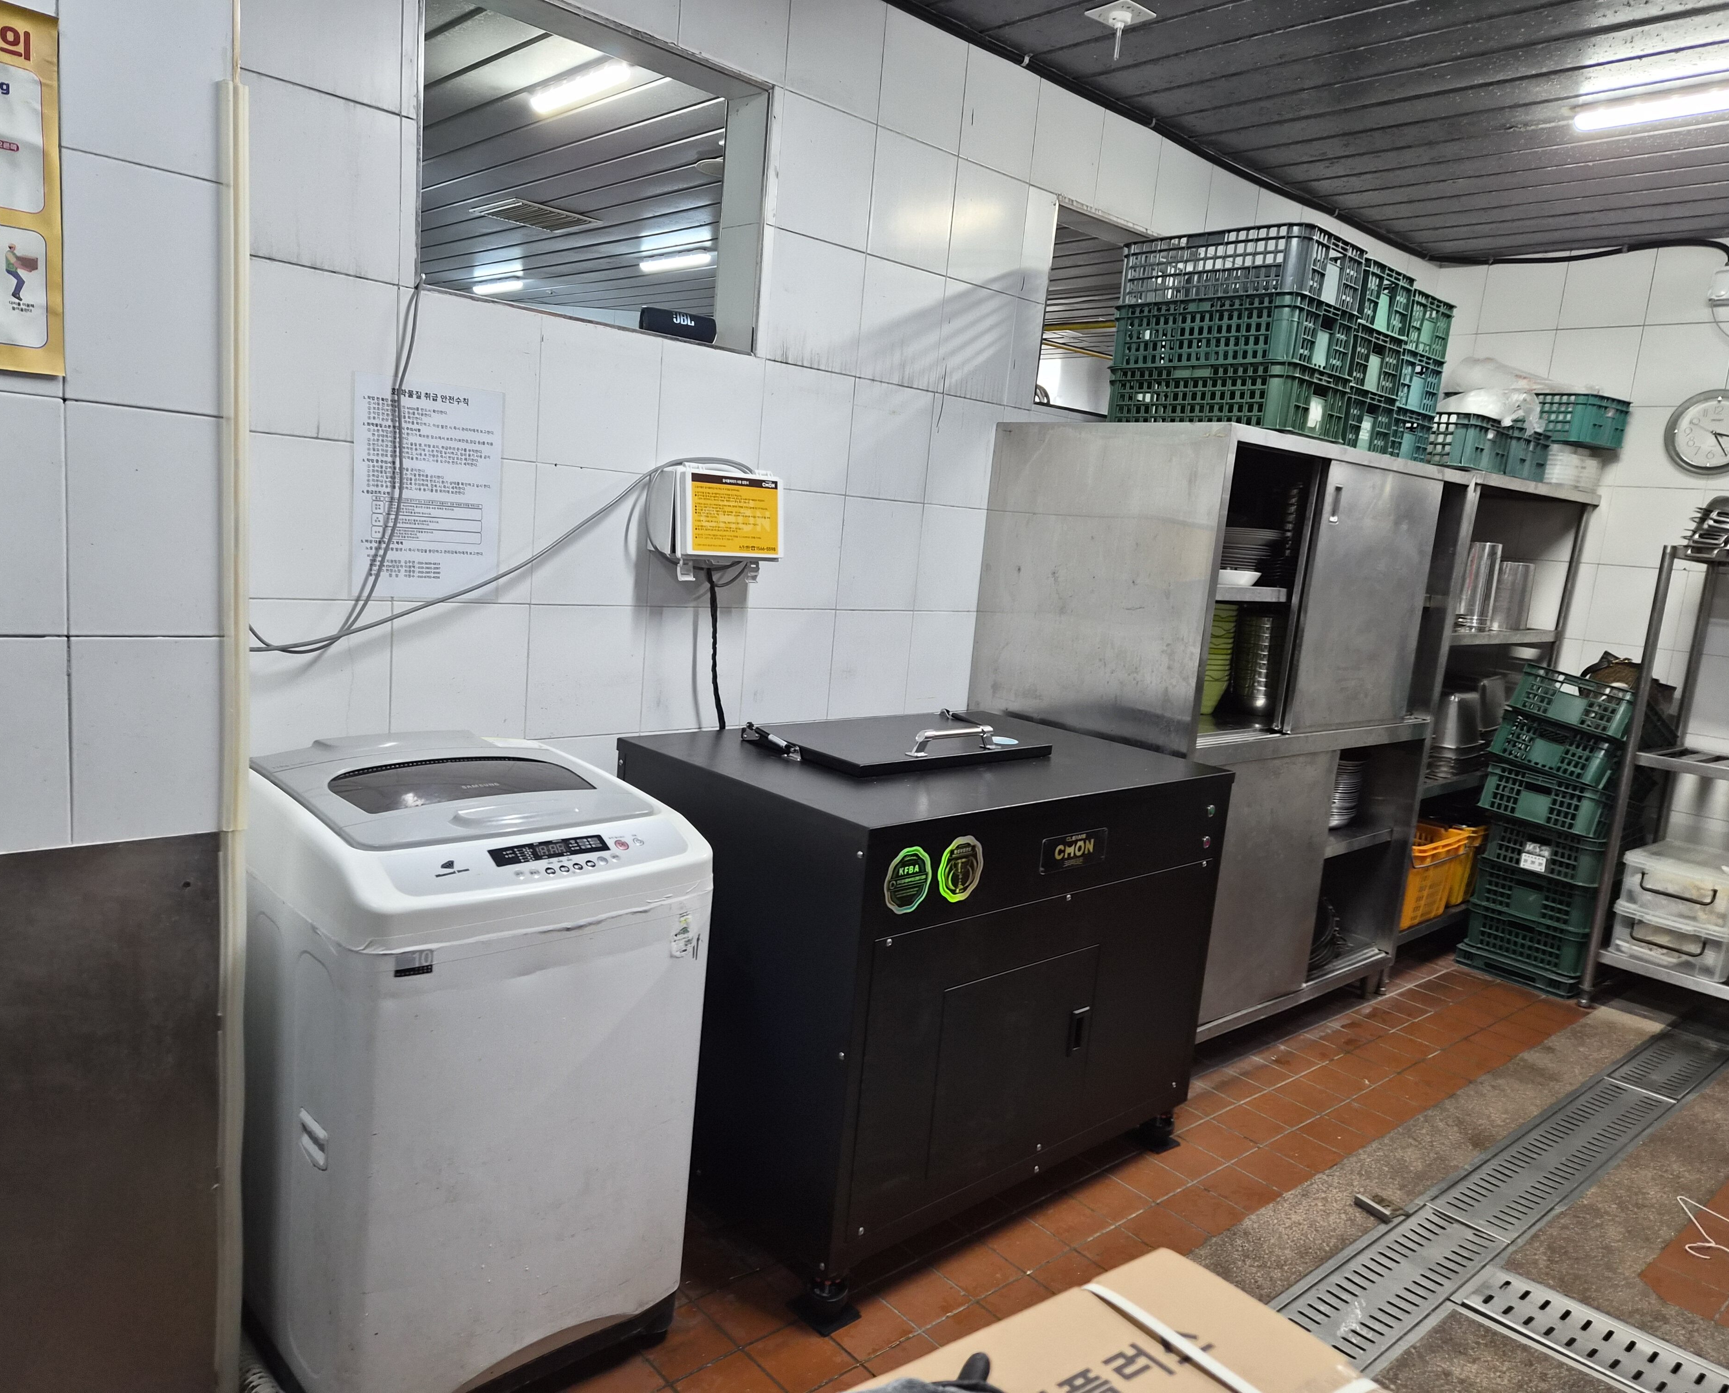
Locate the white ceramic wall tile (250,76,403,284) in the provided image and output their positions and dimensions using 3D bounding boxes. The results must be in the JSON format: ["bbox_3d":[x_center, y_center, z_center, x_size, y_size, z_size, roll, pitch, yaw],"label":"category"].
[{"bbox_3d":[-0.981,-0.924,2.227,0.299,0.299,0.010,-3,12,-44],"label":"white ceramic wall tile"}]

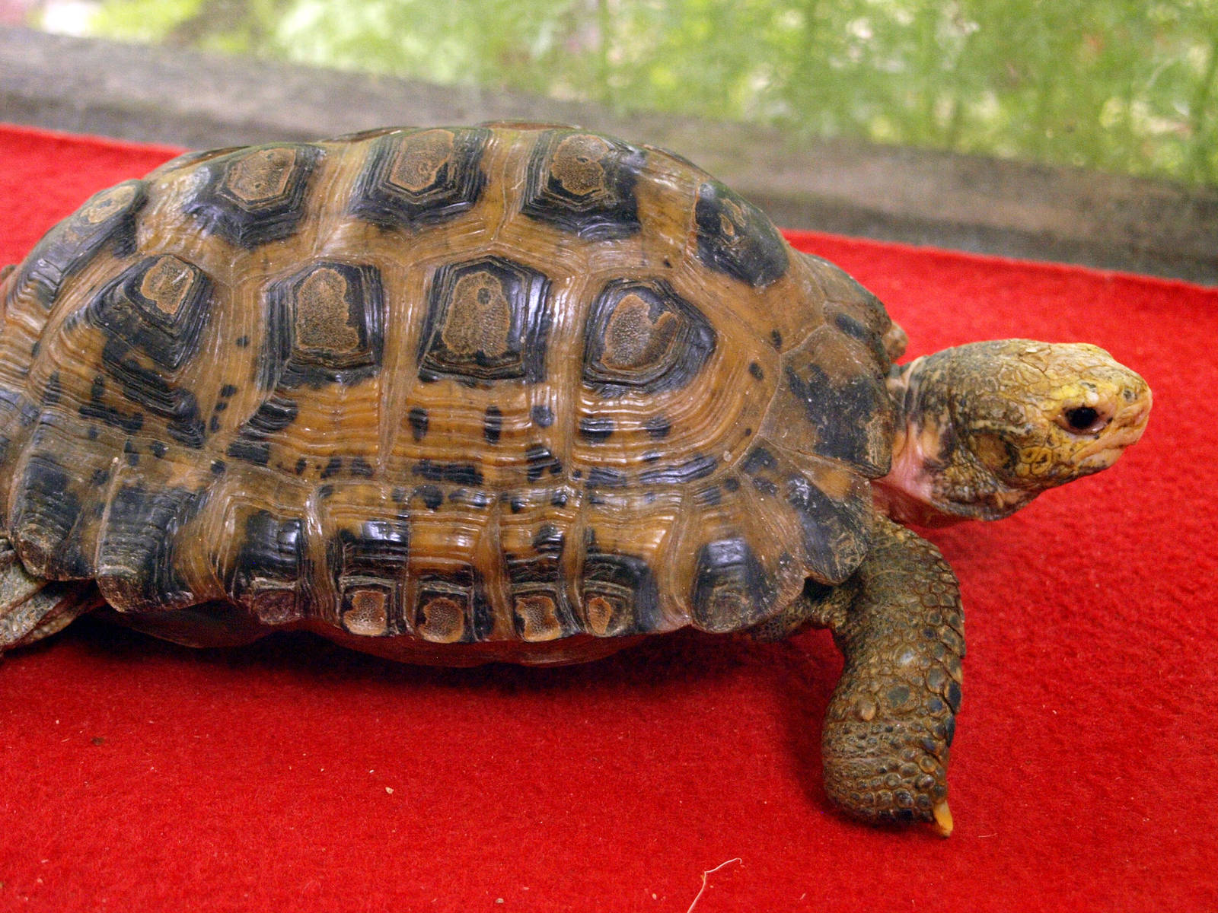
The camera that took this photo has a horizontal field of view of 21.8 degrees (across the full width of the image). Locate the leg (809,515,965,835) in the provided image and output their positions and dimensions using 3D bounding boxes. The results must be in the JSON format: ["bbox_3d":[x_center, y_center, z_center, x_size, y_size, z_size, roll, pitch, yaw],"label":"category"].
[{"bbox_3d":[0.076,0.060,0.870,0.043,0.072,0.052,3,30,4],"label":"leg"}]

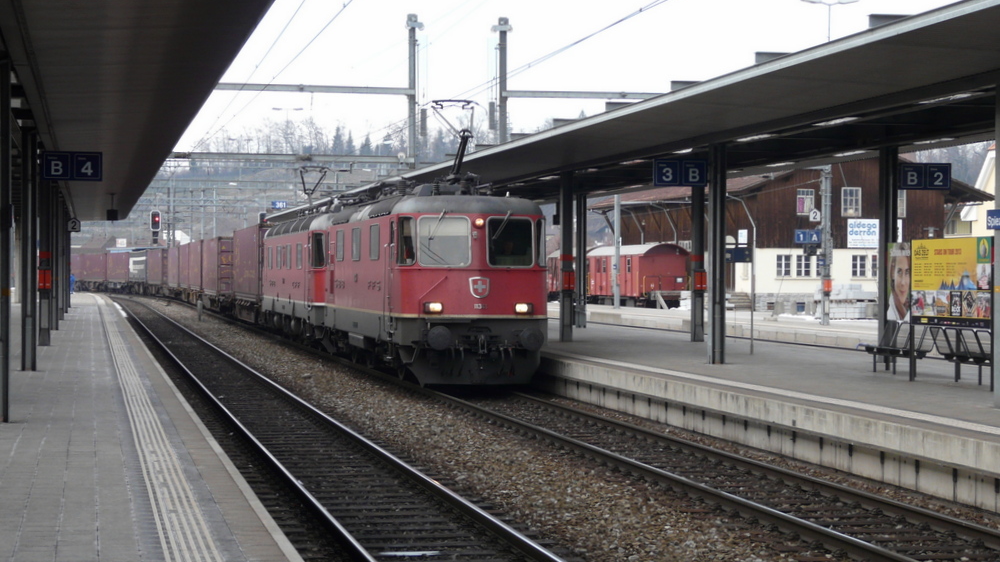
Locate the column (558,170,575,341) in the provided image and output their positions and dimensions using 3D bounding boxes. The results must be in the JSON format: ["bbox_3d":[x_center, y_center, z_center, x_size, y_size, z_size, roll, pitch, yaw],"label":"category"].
[{"bbox_3d":[1.550,-0.573,46.736,0.245,3.980,0.245,0,0,-12],"label":"column"}]

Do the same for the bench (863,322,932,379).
[{"bbox_3d":[6.329,1.100,31.647,0.540,0.820,2.050,0,0,-12],"label":"bench"}]

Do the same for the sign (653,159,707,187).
[{"bbox_3d":[3.252,-1.960,36.050,1.000,0.500,0.100,0,0,-12],"label":"sign"}]

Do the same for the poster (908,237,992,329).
[{"bbox_3d":[6.540,0.025,29.050,0.080,1.290,2.730,0,0,-12],"label":"poster"}]

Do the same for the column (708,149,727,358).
[{"bbox_3d":[3.934,-0.488,36.136,0.250,3.980,0.250,0,0,-12],"label":"column"}]

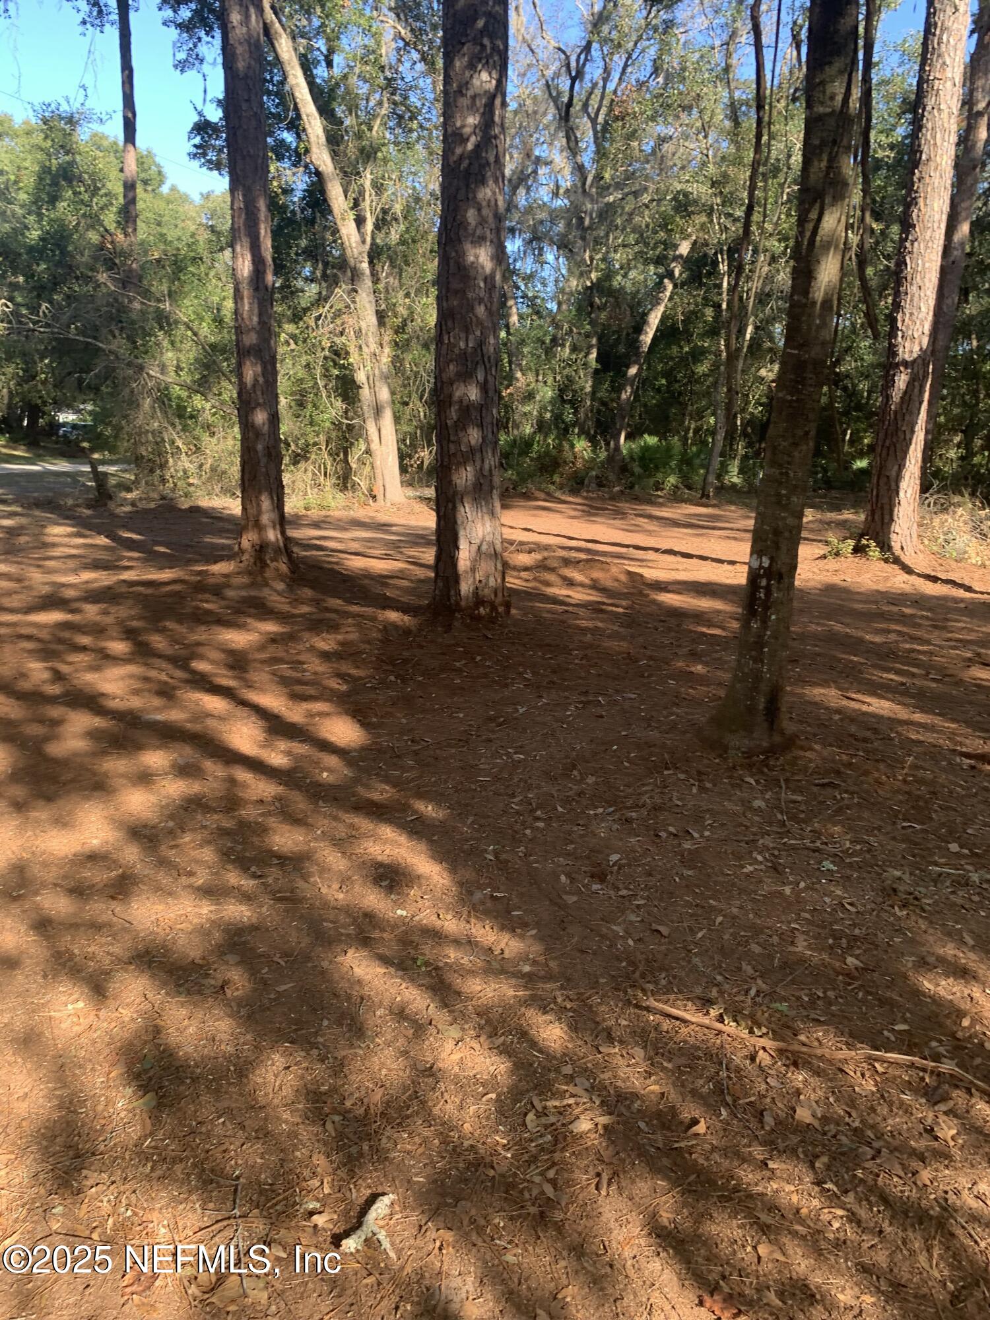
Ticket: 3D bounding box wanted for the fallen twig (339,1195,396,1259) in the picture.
[{"bbox_3d":[-0.238,1.077,1.878,0.107,0.042,0.158,-1,13,-5],"label":"fallen twig"}]

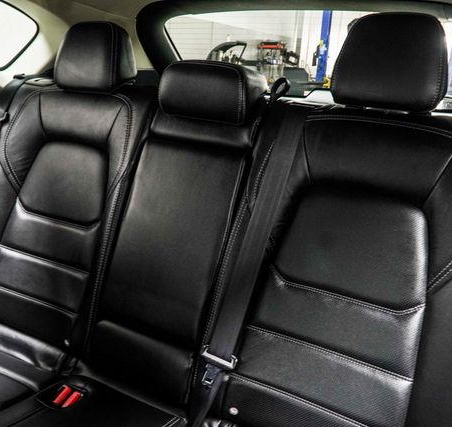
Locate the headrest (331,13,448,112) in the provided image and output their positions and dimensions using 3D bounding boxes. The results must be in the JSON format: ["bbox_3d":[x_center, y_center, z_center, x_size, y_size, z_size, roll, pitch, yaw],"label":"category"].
[{"bbox_3d":[0.324,-0.297,0.951,0.211,0.181,0.108,12,10,26],"label":"headrest"}]

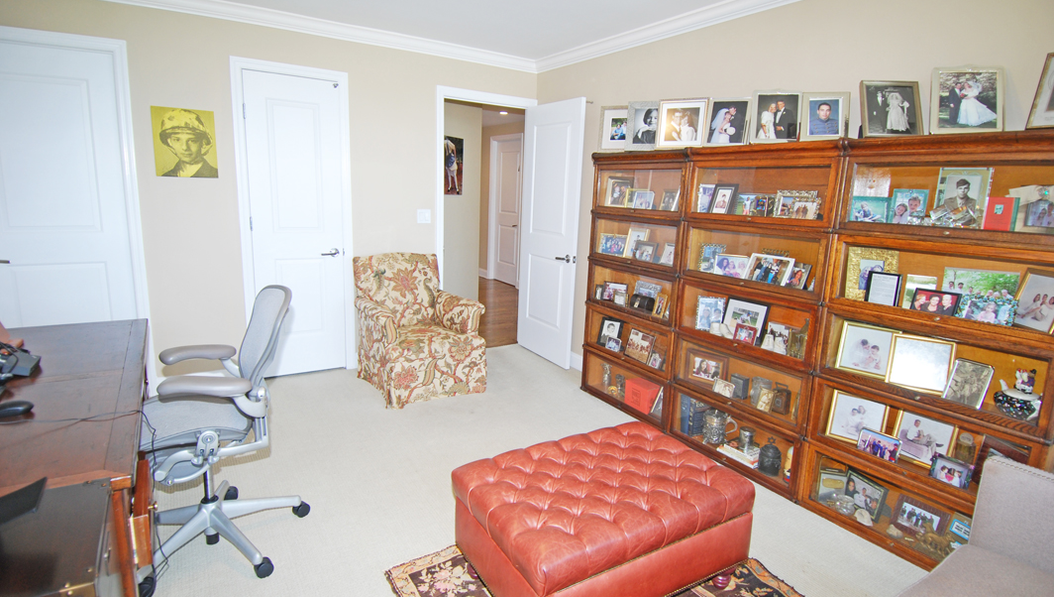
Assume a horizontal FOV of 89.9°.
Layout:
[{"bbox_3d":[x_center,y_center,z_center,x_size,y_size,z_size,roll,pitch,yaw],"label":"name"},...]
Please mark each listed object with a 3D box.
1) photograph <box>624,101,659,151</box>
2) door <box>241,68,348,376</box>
[{"bbox_3d":[0.732,-1.038,3.210,0.247,0.314,0.030,5,-1,14],"label":"photograph"},{"bbox_3d":[-1.610,-0.475,3.704,0.605,2.060,0.045,-5,14,-33],"label":"door"}]

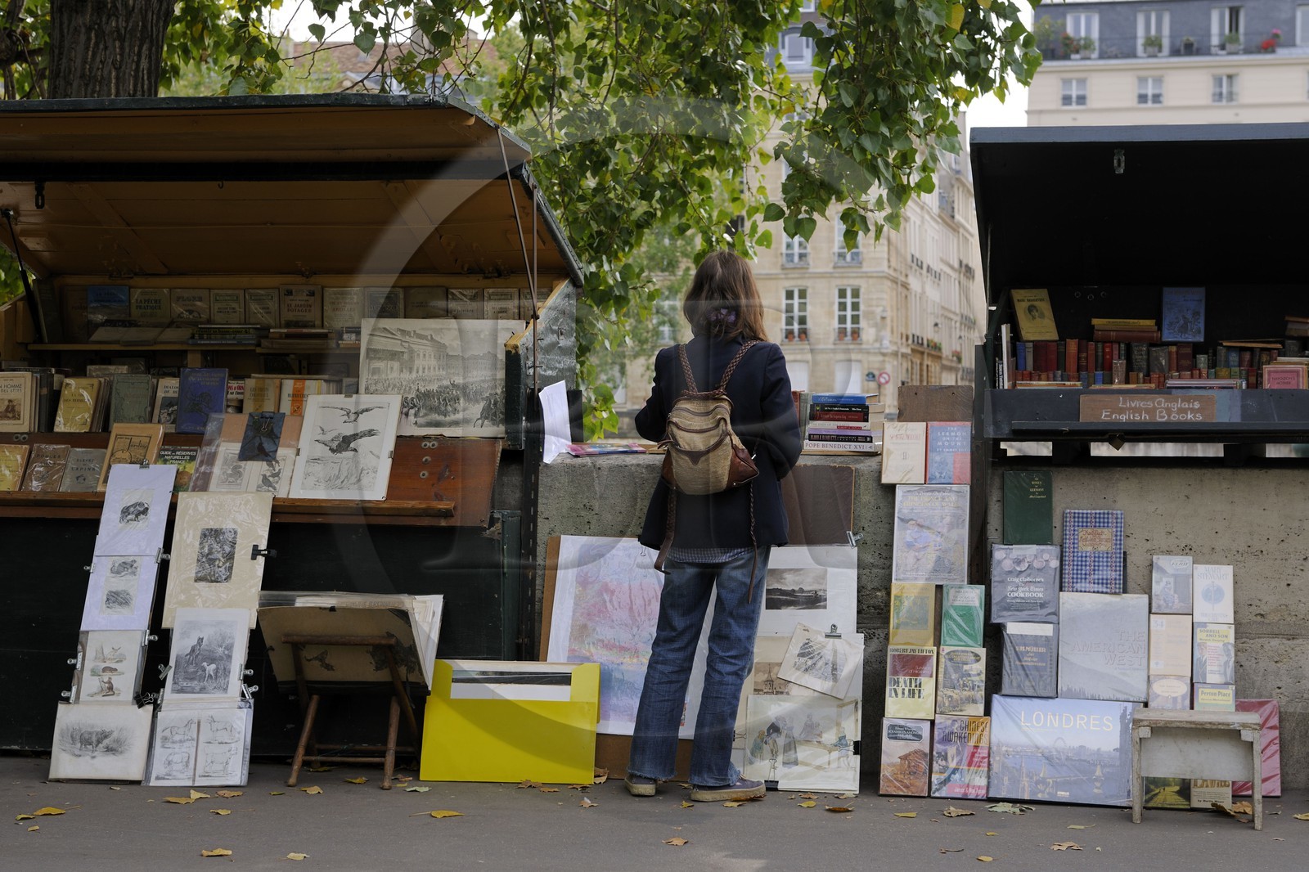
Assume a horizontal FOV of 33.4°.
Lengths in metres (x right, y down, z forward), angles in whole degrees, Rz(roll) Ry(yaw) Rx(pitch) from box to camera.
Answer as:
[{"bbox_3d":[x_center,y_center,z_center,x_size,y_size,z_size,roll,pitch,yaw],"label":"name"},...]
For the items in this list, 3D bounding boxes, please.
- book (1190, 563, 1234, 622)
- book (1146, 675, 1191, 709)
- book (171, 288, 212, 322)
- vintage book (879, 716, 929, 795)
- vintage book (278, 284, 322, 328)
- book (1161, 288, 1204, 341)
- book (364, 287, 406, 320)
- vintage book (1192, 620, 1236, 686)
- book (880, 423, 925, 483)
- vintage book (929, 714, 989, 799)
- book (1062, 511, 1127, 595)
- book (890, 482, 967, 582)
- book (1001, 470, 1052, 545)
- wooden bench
[{"bbox_3d":[1.735,0.492,6.766,0.121,0.182,0.022,0,-15,11],"label":"book"},{"bbox_3d":[1.583,0.832,6.699,0.122,0.184,0.020,0,-15,11],"label":"book"},{"bbox_3d":[-1.672,-0.433,7.869,0.149,0.193,0.018,0,-6,9],"label":"book"},{"bbox_3d":[0.767,0.980,6.645,0.143,0.231,0.025,0,-15,14],"label":"vintage book"},{"bbox_3d":[-1.259,-0.433,7.789,0.155,0.206,0.018,0,-6,9],"label":"vintage book"},{"bbox_3d":[1.726,-0.392,7.106,0.131,0.179,0.027,1,-8,13],"label":"book"},{"bbox_3d":[-0.950,-0.421,7.709,0.140,0.200,0.018,-1,-6,9],"label":"book"},{"bbox_3d":[1.724,0.672,6.718,0.122,0.185,0.022,0,-15,11],"label":"vintage book"},{"bbox_3d":[0.788,0.056,6.881,0.136,0.194,0.023,2,-8,9],"label":"book"},{"bbox_3d":[0.956,1.002,6.793,0.168,0.248,0.025,0,-15,11],"label":"vintage book"},{"bbox_3d":[1.337,0.355,6.638,0.180,0.255,0.026,0,-13,13],"label":"book"},{"bbox_3d":[0.870,0.312,6.840,0.231,0.313,0.020,2,-8,9],"label":"book"},{"bbox_3d":[1.157,0.224,6.740,0.147,0.224,0.026,0,-8,12],"label":"book"},{"bbox_3d":[1.554,0.951,6.243,0.360,0.300,0.190,0,2,14],"label":"wooden bench"}]

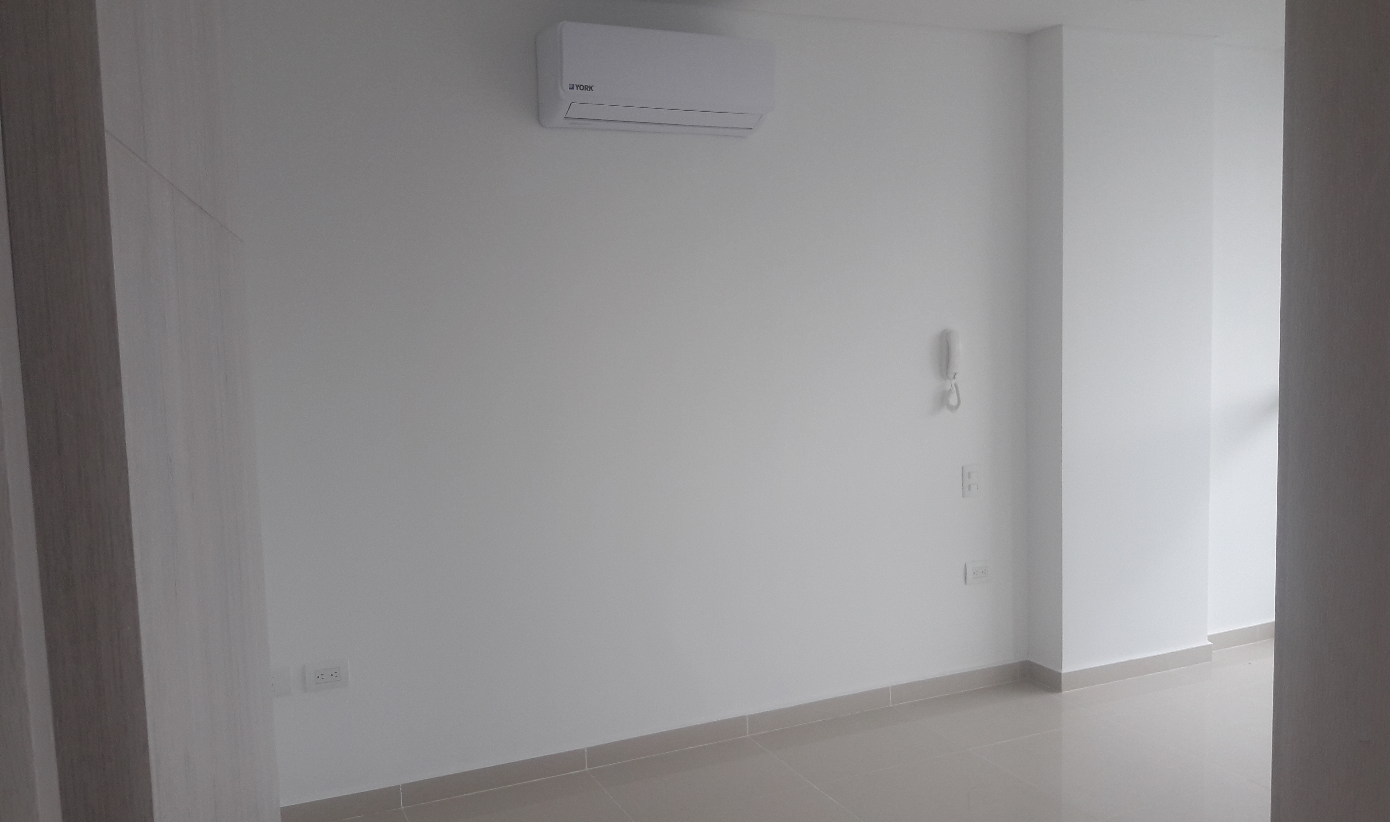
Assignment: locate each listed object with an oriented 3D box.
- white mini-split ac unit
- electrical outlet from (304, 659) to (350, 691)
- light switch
[{"bbox_3d":[-0.113,-1.032,3.536,0.731,0.285,0.194,-4,6,-24],"label":"white mini-split ac unit"},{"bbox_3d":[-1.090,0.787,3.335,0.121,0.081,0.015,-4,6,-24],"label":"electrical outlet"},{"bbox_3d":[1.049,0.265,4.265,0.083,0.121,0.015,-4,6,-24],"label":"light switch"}]

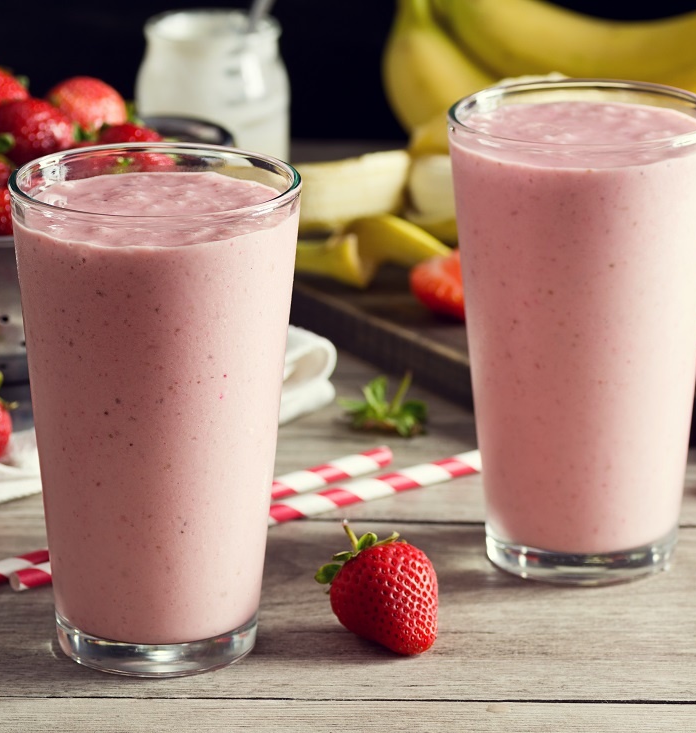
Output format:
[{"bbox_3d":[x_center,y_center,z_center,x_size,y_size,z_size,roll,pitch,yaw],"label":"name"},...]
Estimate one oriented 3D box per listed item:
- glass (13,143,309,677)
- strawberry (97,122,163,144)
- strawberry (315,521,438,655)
[{"bbox_3d":[-0.059,0.015,1.273,0.088,0.150,0.088,0,18,0],"label":"glass"},{"bbox_3d":[-0.078,-0.080,1.503,0.032,0.032,0.032,0,18,0],"label":"strawberry"},{"bbox_3d":[0.010,0.071,1.289,0.041,0.035,0.035,51,13,16],"label":"strawberry"}]

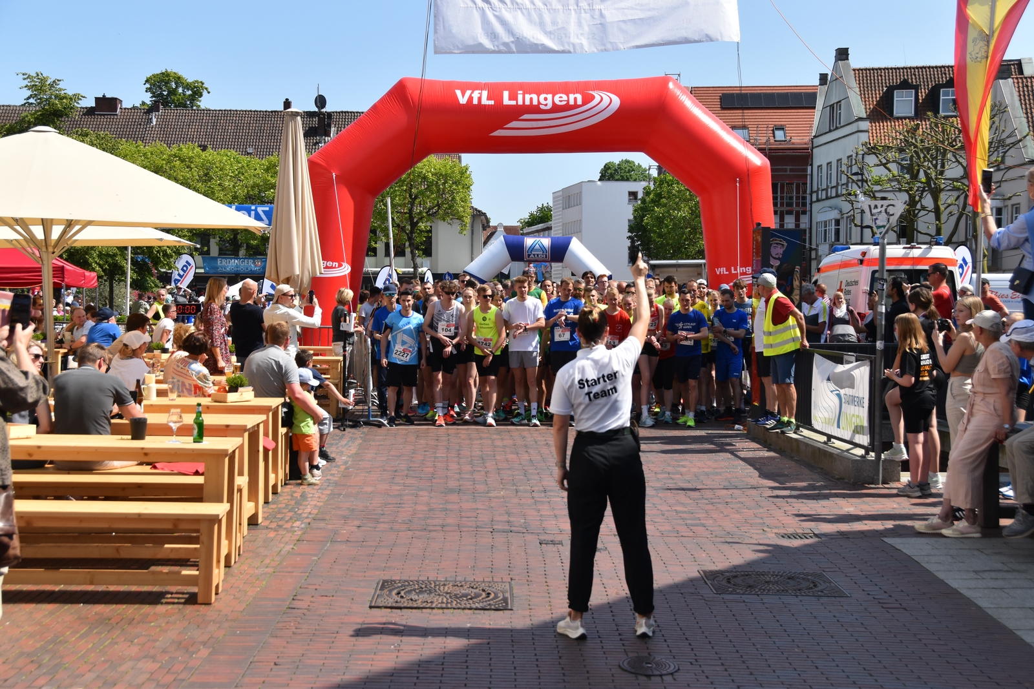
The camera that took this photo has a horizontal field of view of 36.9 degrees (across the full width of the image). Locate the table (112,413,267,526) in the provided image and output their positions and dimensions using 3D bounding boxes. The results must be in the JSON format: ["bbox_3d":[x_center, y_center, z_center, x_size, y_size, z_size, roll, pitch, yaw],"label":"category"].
[{"bbox_3d":[-2.840,0.880,10.830,2.050,0.730,0.700,1,2,0],"label":"table"}]

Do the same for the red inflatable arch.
[{"bbox_3d":[0.319,-1.490,22.256,6.850,4.600,1.100,0,3,0],"label":"red inflatable arch"}]

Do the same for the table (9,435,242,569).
[{"bbox_3d":[-2.770,0.965,9.520,2.050,0.730,0.700,2,2,-1],"label":"table"}]

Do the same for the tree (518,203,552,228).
[{"bbox_3d":[3.549,-13.373,209.612,7.500,11.800,7.500,0,3,0],"label":"tree"}]

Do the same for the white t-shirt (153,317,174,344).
[{"bbox_3d":[-4.710,-0.095,20.717,0.320,0.600,0.440,-1,3,-25],"label":"white t-shirt"}]

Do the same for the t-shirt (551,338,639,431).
[{"bbox_3d":[0.385,0.198,7.616,0.430,0.470,0.280,0,3,5],"label":"t-shirt"}]

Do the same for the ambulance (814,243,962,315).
[{"bbox_3d":[8.330,-1.020,35.500,2.000,2.620,5.600,0,2,-1],"label":"ambulance"}]

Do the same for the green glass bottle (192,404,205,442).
[{"bbox_3d":[-1.950,0.482,9.500,0.064,0.241,0.064,0,2,0],"label":"green glass bottle"}]

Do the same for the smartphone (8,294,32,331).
[{"bbox_3d":[-2.082,-0.130,6.500,0.075,0.159,0.010,7,3,4],"label":"smartphone"}]

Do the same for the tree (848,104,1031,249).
[{"bbox_3d":[14.017,-4.283,52.000,5.900,7.750,5.600,0,2,0],"label":"tree"}]

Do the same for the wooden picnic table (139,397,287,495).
[{"bbox_3d":[-3.033,0.822,12.169,2.340,0.760,0.720,1,3,2],"label":"wooden picnic table"}]

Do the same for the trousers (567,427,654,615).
[{"bbox_3d":[0.460,0.862,7.646,0.430,0.930,0.290,0,3,3],"label":"trousers"}]

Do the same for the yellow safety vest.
[{"bbox_3d":[2.926,-0.227,17.100,0.310,0.700,0.460,0,3,-16],"label":"yellow safety vest"}]

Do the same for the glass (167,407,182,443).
[{"bbox_3d":[-2.019,0.473,9.150,0.094,0.195,0.094,0,3,0],"label":"glass"}]

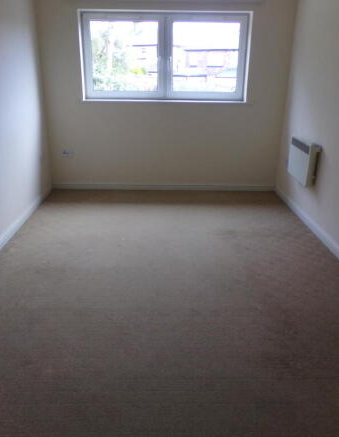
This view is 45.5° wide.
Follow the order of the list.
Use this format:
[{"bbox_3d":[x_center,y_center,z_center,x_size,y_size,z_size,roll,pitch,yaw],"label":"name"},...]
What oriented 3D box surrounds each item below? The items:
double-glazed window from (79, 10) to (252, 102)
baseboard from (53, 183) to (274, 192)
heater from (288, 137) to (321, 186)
[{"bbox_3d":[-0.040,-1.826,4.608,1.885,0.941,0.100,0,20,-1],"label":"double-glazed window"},{"bbox_3d":[-0.053,-0.391,5.040,2.790,0.092,0.018,0,20,-1],"label":"baseboard"},{"bbox_3d":[1.321,-0.571,3.967,0.100,0.390,0.540,0,20,-1],"label":"heater"}]

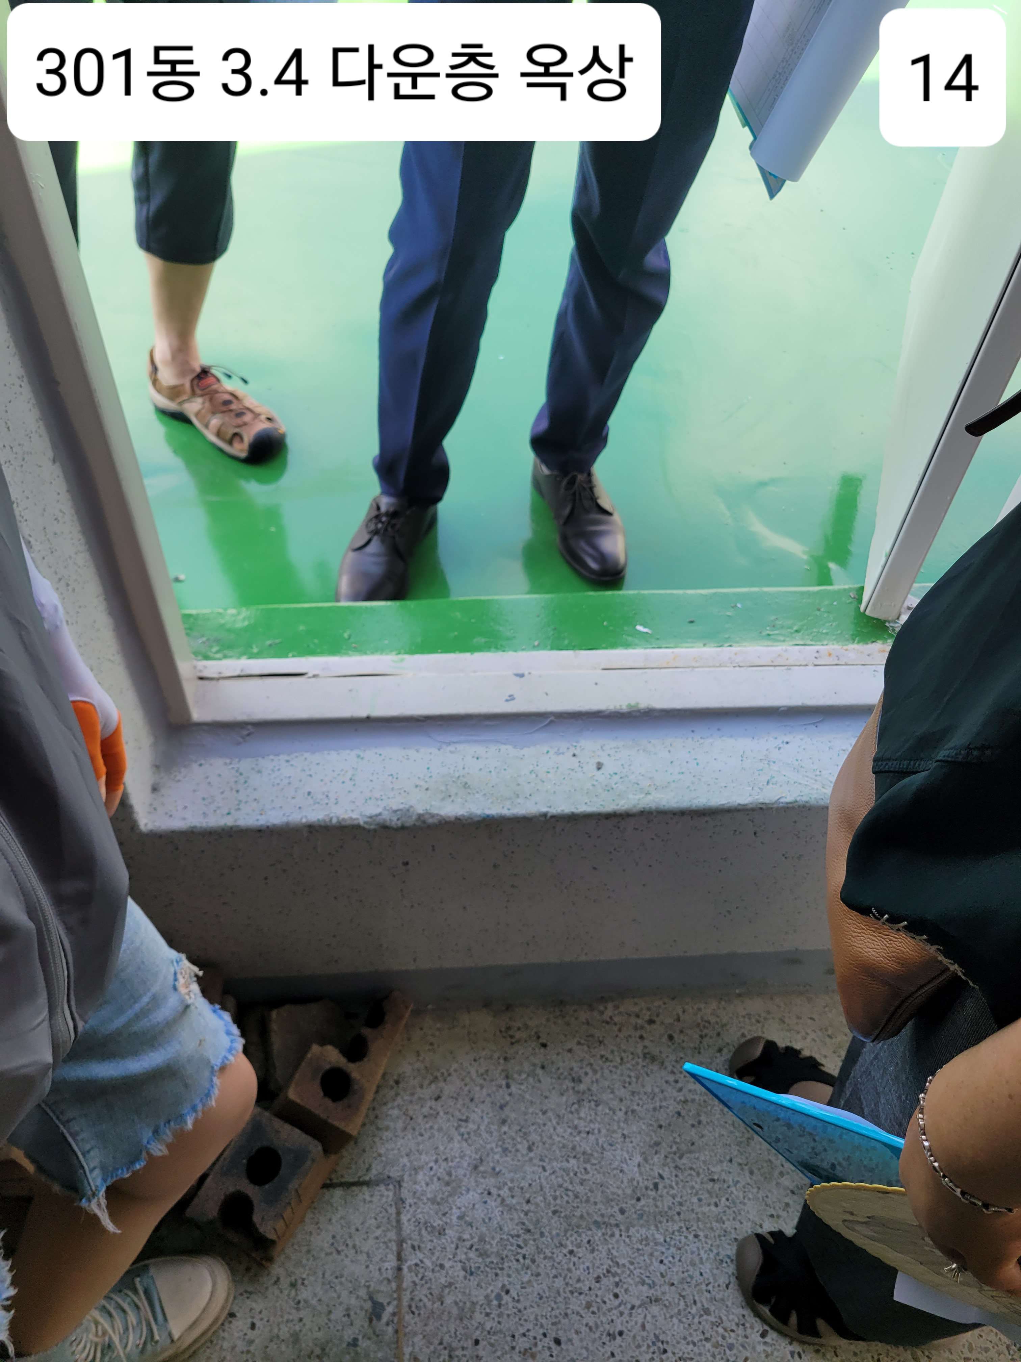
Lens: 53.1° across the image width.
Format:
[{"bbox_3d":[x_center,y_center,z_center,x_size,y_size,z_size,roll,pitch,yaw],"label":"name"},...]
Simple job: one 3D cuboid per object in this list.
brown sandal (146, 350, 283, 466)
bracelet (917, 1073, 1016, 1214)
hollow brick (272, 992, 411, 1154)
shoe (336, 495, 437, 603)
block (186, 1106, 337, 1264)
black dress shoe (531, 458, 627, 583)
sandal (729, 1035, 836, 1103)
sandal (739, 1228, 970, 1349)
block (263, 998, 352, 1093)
[{"bbox_3d":[-0.523,-0.498,1.779,0.305,0.100,0.108,34,55,24],"label":"brown sandal"},{"bbox_3d":[0.205,0.197,0.440,0.062,0.022,0.068,39,38,11],"label":"bracelet"},{"bbox_3d":[-0.205,0.467,1.273,0.090,0.057,0.190,34,36,-5],"label":"hollow brick"},{"bbox_3d":[-0.181,-0.238,1.566,0.105,0.105,0.285,13,49,8],"label":"shoe"},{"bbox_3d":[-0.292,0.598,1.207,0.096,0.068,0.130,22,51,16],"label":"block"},{"bbox_3d":[0.107,-0.290,1.627,0.105,0.105,0.287,-11,50,-13],"label":"black dress shoe"},{"bbox_3d":[0.406,0.531,1.310,0.245,0.080,0.097,19,50,13],"label":"sandal"},{"bbox_3d":[0.395,0.691,1.170,0.250,0.080,0.097,4,49,0],"label":"sandal"},{"bbox_3d":[-0.249,0.479,1.310,0.100,0.060,0.120,-10,50,-11],"label":"block"}]

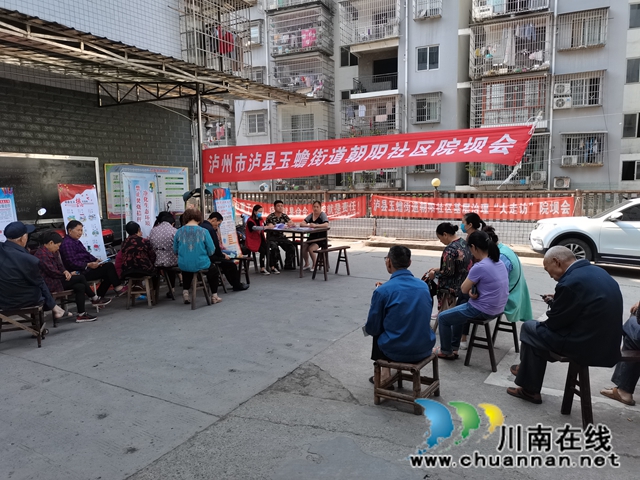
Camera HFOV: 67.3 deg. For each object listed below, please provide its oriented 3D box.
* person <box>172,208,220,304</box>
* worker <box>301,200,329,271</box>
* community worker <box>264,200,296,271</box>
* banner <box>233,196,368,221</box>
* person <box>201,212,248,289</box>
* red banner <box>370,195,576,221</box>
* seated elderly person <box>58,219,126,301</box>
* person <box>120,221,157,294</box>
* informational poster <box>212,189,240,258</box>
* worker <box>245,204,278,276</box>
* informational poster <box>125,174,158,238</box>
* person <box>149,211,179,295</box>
[{"bbox_3d":[-1.657,0.226,6.450,0.530,1.290,0.680,2,6,18],"label":"person"},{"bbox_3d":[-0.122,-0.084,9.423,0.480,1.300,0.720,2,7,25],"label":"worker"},{"bbox_3d":[-0.762,-0.093,9.462,0.520,1.320,0.750,-3,7,-25],"label":"community worker"},{"bbox_3d":[-0.868,-1.063,16.673,5.400,0.880,0.060,3,7,28],"label":"banner"},{"bbox_3d":[-1.460,0.177,7.350,0.740,1.210,0.480,-2,6,-22],"label":"person"},{"bbox_3d":[4.195,-0.953,14.018,5.730,0.700,0.050,3,7,28],"label":"red banner"},{"bbox_3d":[-2.982,0.300,6.300,0.840,1.160,0.500,-1,6,-13],"label":"seated elderly person"},{"bbox_3d":[-2.391,0.307,6.649,0.480,1.120,0.680,2,6,20],"label":"person"},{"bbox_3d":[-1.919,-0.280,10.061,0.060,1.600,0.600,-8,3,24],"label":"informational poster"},{"bbox_3d":[-1.072,-0.014,8.978,0.720,1.260,0.460,3,7,30],"label":"worker"},{"bbox_3d":[-2.952,-0.187,7.950,0.060,1.800,0.680,5,7,37],"label":"informational poster"},{"bbox_3d":[-2.202,0.203,6.850,0.470,1.250,0.660,2,6,21],"label":"person"}]

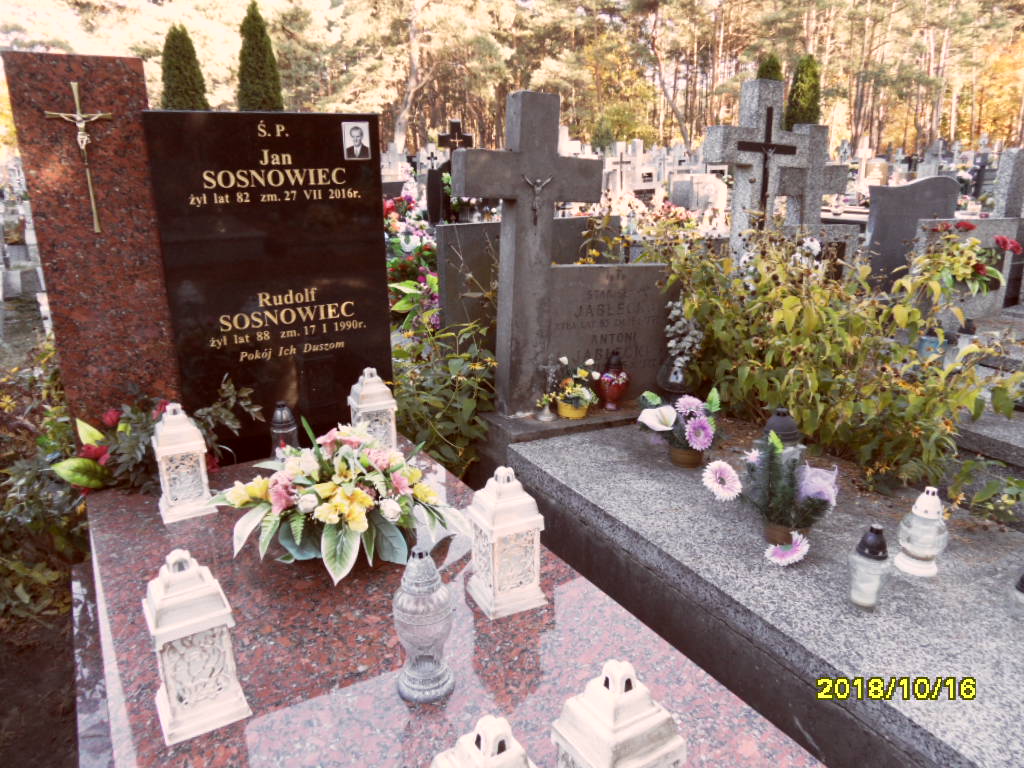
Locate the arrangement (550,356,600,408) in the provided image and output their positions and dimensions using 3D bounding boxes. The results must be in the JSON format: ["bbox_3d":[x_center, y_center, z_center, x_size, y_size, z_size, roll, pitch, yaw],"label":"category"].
[{"bbox_3d":[0.237,0.008,2.670,0.190,0.225,0.165,-11,20,-30],"label":"arrangement"}]

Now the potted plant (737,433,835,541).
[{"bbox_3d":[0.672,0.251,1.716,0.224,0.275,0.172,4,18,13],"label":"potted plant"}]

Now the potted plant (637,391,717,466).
[{"bbox_3d":[0.516,0.136,2.165,0.232,0.231,0.172,1,18,2],"label":"potted plant"}]

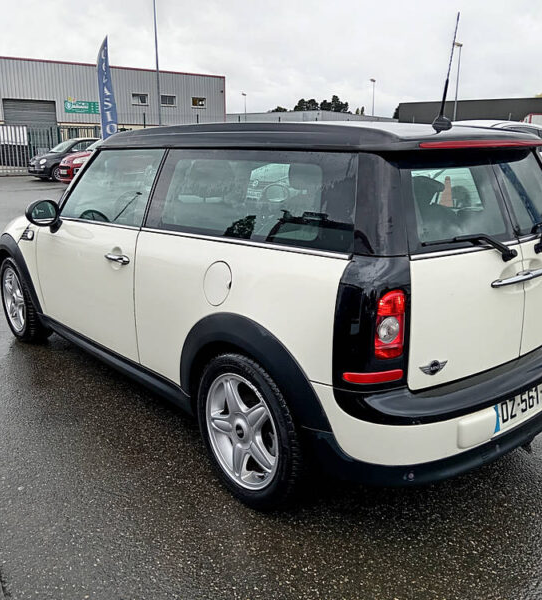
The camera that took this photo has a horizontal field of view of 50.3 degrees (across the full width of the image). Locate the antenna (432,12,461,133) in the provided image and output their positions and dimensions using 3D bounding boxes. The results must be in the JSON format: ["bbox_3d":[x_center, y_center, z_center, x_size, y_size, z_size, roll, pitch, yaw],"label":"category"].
[{"bbox_3d":[0.656,-0.842,2.166,0.050,0.420,0.090,-12,19,-39],"label":"antenna"}]

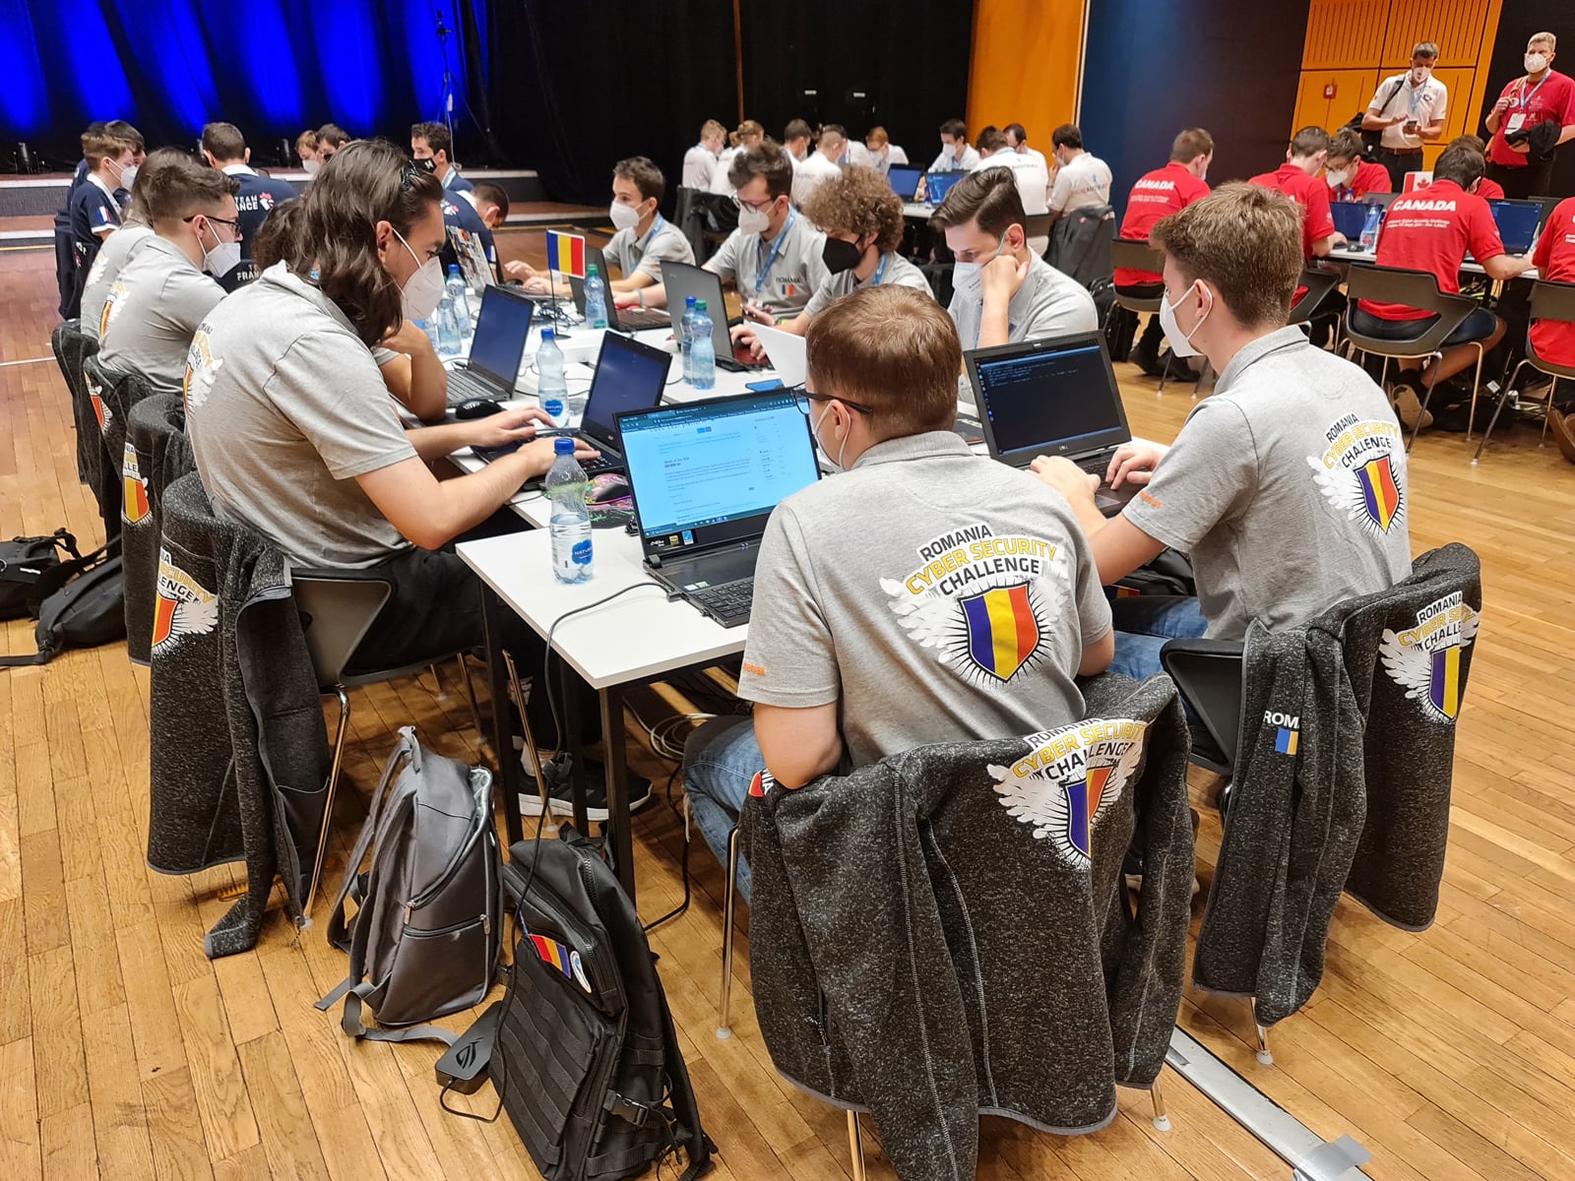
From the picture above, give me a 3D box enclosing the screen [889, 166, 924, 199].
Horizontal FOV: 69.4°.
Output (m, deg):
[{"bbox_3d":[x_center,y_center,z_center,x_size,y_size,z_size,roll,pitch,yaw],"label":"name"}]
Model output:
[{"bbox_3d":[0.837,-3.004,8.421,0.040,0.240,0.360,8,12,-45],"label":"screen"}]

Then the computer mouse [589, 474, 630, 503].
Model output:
[{"bbox_3d":[-0.324,-0.212,2.189,0.122,0.040,0.066,-14,26,-29],"label":"computer mouse"}]

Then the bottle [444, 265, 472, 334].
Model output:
[{"bbox_3d":[-1.064,-0.938,3.680,0.066,0.221,0.066,-1,23,0],"label":"bottle"}]

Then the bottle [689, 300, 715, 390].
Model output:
[{"bbox_3d":[-0.227,-0.657,3.037,0.065,0.216,0.065,0,22,0],"label":"bottle"}]

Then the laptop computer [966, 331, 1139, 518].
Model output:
[{"bbox_3d":[0.626,-0.347,2.269,0.390,0.240,0.380,-15,27,-29],"label":"laptop computer"}]

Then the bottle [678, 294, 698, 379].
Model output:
[{"bbox_3d":[-0.264,-0.666,3.028,0.066,0.221,0.066,-1,23,0],"label":"bottle"}]

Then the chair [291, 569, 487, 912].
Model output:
[{"bbox_3d":[-0.841,0.148,2.315,0.540,0.770,0.520,-16,28,-31],"label":"chair"}]

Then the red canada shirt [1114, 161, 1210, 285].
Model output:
[{"bbox_3d":[2.006,-1.870,5.871,0.420,0.630,0.500,-18,29,-34],"label":"red canada shirt"}]

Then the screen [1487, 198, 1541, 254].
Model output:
[{"bbox_3d":[3.324,-1.721,5.393,0.330,0.236,0.350,-15,27,-30],"label":"screen"}]

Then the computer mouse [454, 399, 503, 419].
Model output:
[{"bbox_3d":[-0.758,-0.445,2.785,0.113,0.037,0.064,-15,27,-30],"label":"computer mouse"}]

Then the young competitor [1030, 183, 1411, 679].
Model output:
[{"bbox_3d":[0.743,-0.029,2.046,0.520,1.320,0.760,-17,28,-33],"label":"young competitor"}]

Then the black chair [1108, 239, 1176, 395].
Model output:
[{"bbox_3d":[2.097,-1.552,6.362,0.540,0.790,0.540,-14,26,-29],"label":"black chair"}]

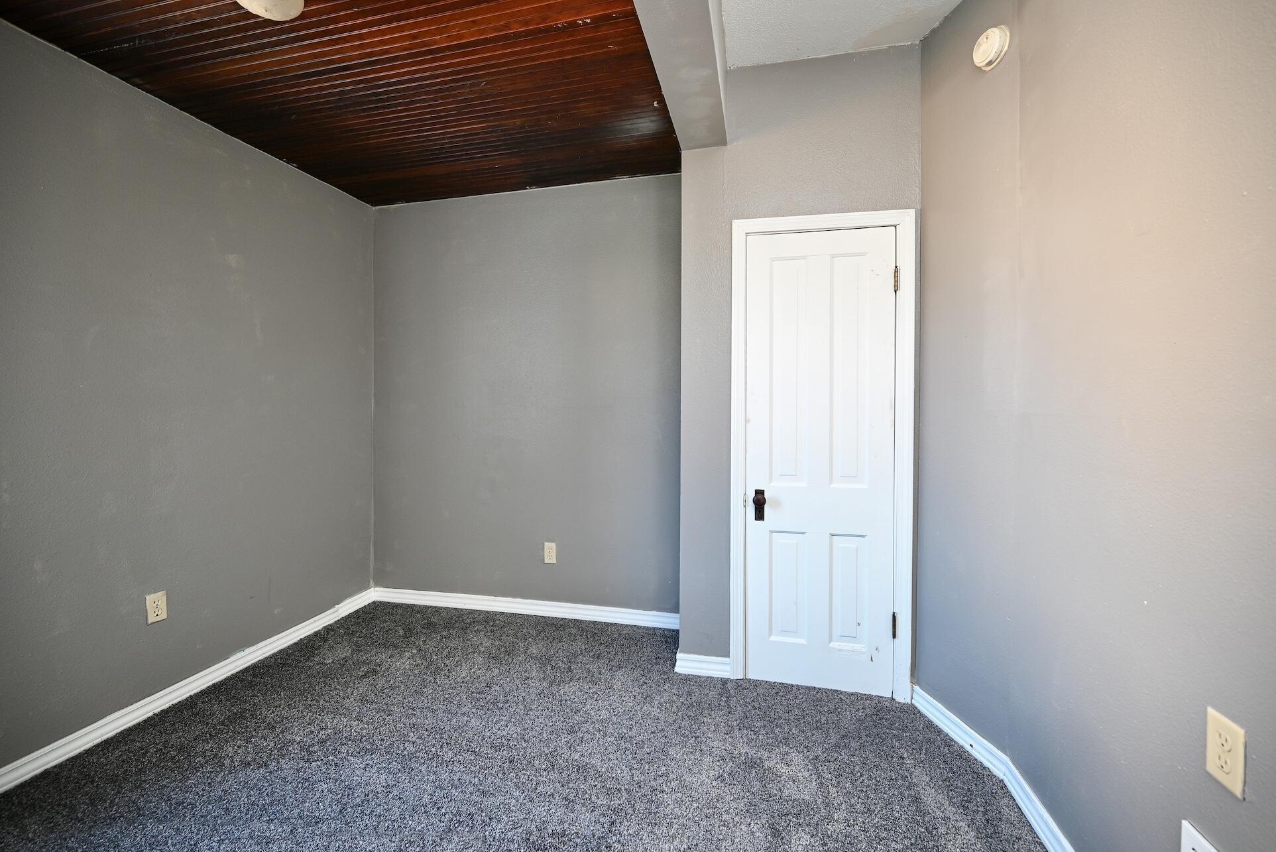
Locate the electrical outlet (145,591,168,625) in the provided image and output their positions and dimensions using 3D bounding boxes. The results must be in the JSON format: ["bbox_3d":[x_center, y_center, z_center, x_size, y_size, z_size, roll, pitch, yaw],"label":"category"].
[{"bbox_3d":[-1.909,0.720,1.970,0.010,0.114,0.070,0,0,11],"label":"electrical outlet"}]

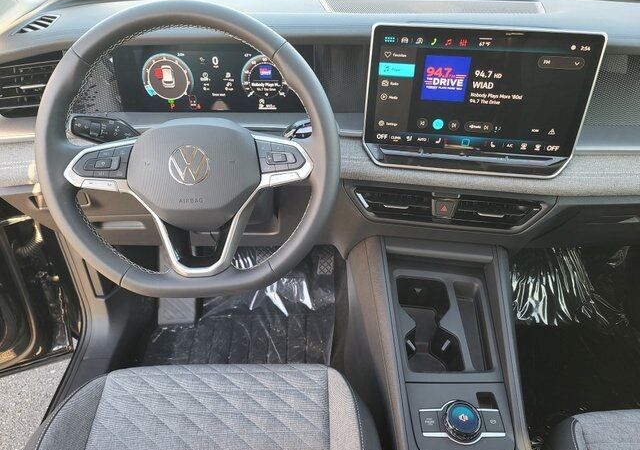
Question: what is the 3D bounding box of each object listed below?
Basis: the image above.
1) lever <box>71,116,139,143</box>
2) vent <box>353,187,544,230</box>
[{"bbox_3d":[-0.282,-0.126,0.622,0.106,0.039,0.030,5,11,-2],"label":"lever"},{"bbox_3d":[0.229,-0.030,0.825,0.330,0.058,0.040,5,27,7],"label":"vent"}]

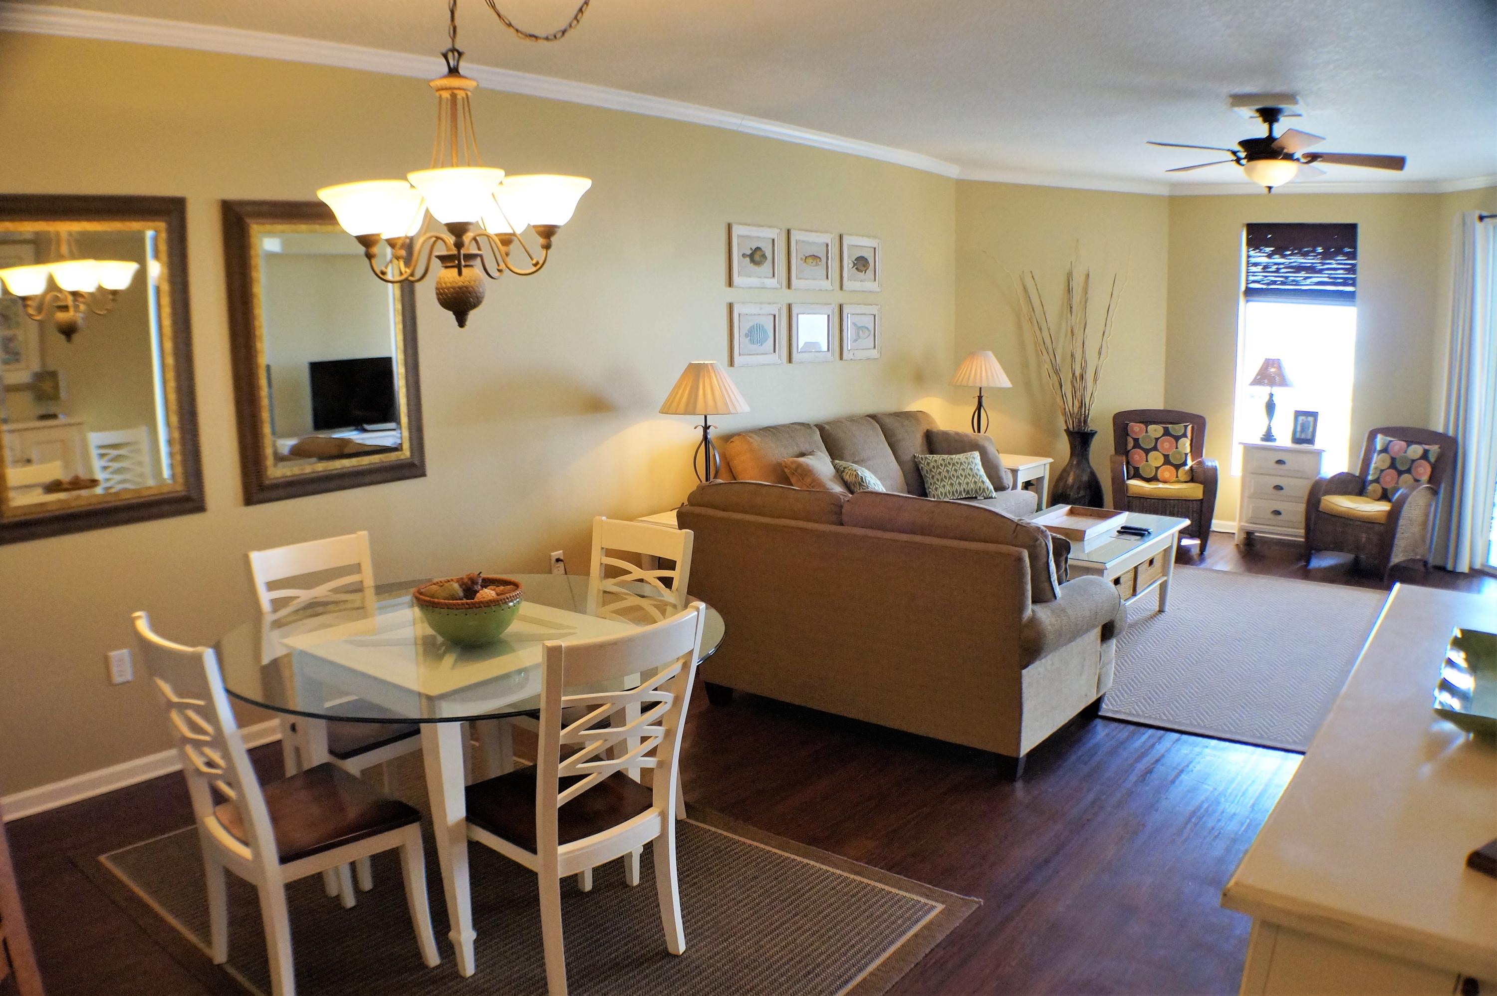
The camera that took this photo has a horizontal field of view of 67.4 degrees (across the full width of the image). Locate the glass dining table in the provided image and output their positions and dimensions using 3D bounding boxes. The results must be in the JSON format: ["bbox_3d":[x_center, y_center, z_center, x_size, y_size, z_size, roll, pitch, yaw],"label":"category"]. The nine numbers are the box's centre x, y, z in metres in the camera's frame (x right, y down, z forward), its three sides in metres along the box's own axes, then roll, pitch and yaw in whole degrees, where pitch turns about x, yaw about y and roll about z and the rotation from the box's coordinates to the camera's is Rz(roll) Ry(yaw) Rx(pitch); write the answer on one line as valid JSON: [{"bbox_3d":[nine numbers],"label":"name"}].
[{"bbox_3d":[-0.703,0.717,2.942,1.287,0.763,1.287,7,12,37],"label":"glass dining table"}]

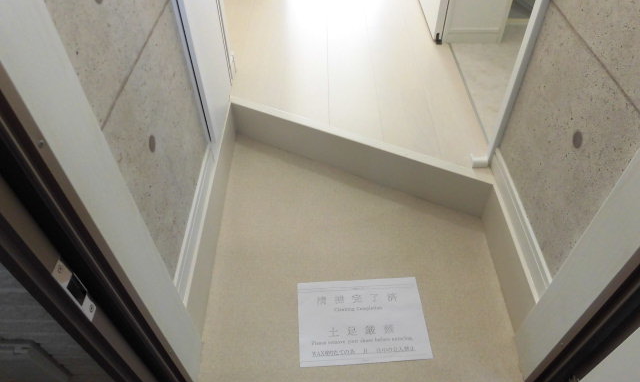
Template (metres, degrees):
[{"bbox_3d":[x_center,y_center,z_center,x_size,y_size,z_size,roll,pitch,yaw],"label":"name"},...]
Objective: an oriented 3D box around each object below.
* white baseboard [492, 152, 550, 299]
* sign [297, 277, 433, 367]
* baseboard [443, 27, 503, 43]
[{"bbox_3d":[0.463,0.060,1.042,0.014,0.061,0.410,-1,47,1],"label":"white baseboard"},{"bbox_3d":[0.099,0.302,1.049,0.297,0.003,0.210,-3,47,-2],"label":"sign"},{"bbox_3d":[0.568,-0.576,1.642,0.198,0.061,0.012,-1,47,1],"label":"baseboard"}]

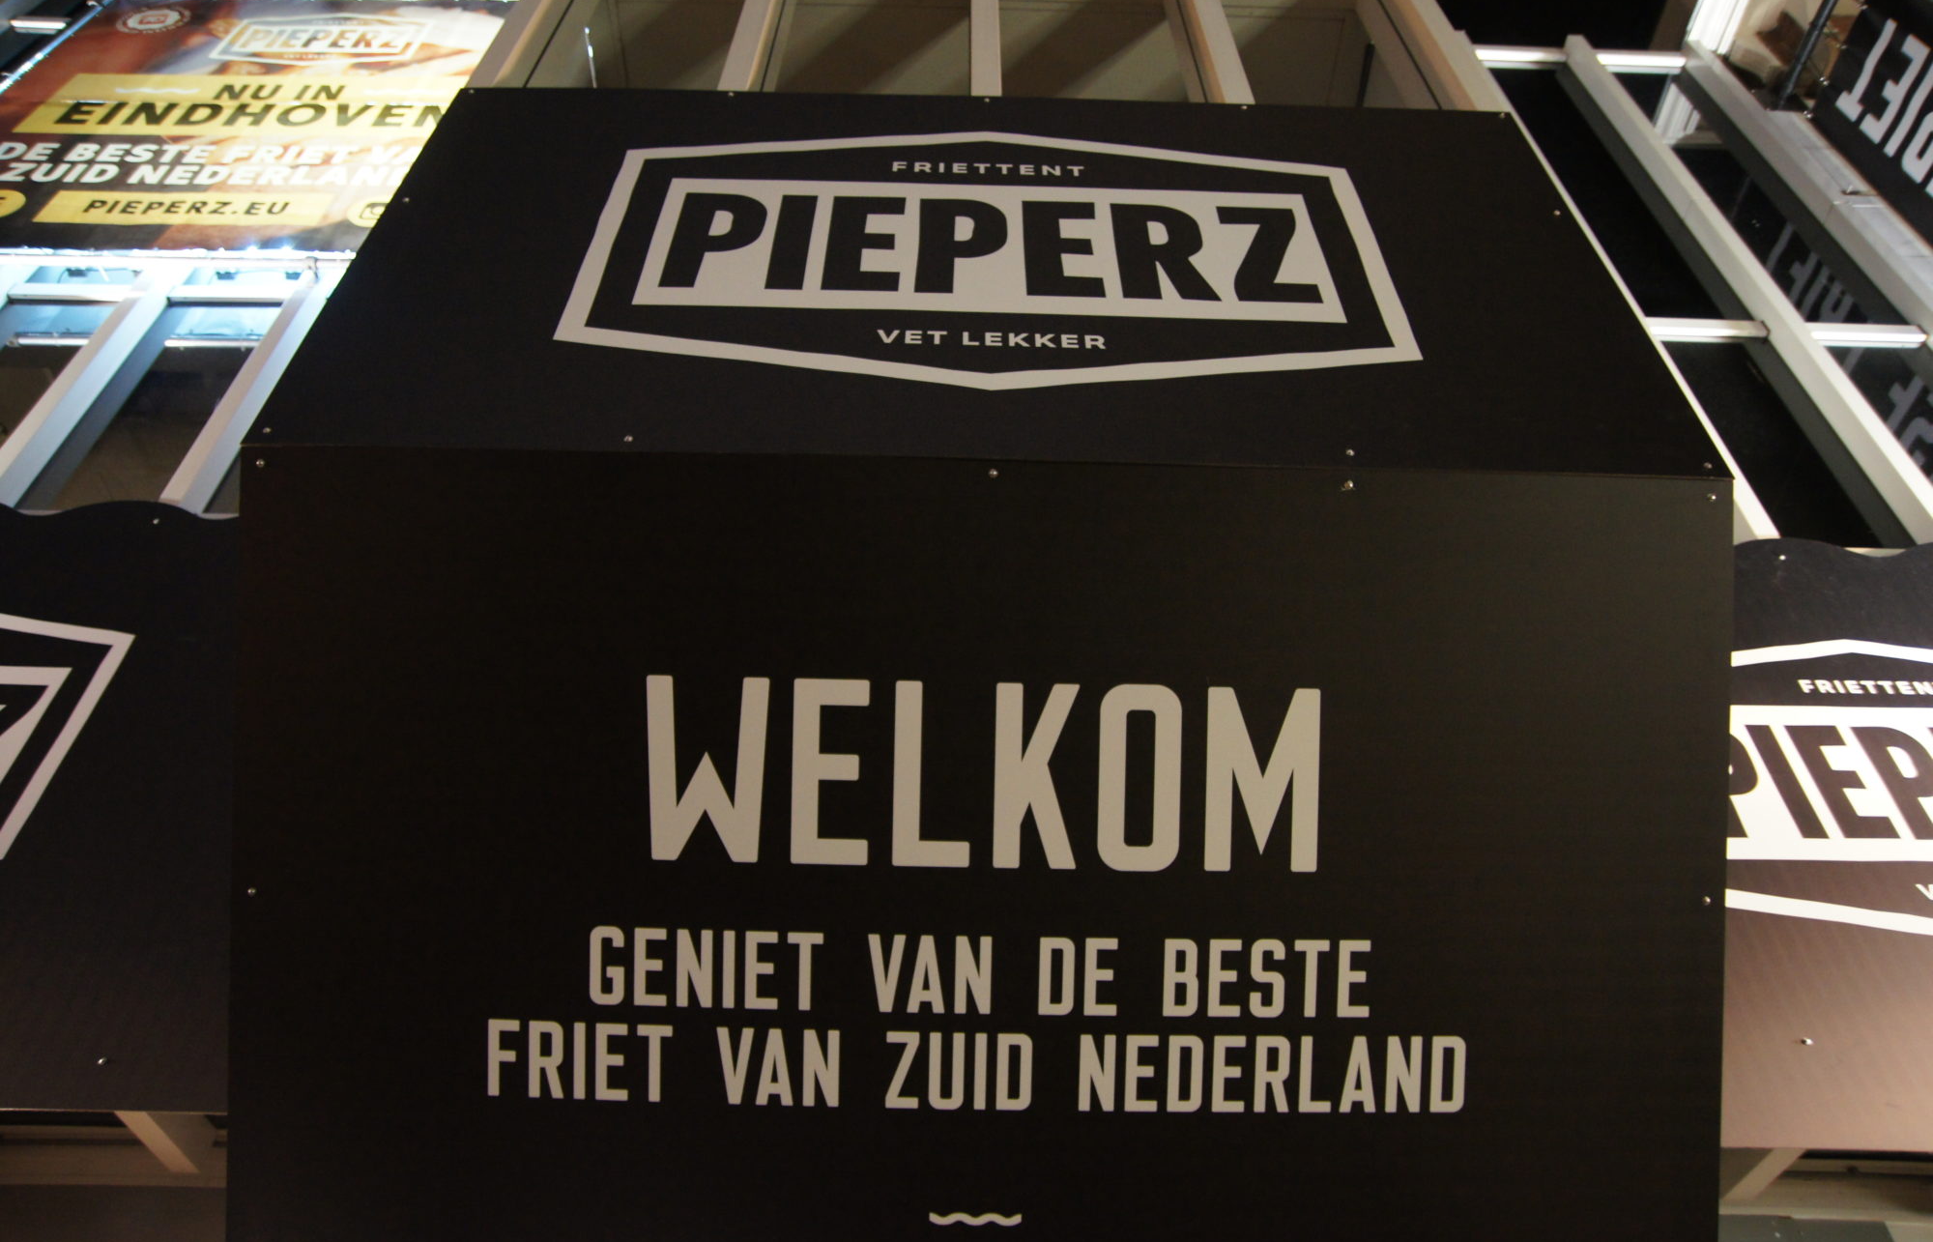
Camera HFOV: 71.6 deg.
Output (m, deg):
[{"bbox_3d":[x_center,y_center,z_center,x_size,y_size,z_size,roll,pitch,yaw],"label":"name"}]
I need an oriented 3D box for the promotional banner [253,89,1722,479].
[{"bbox_3d":[0.041,-0.630,2.358,2.150,1.172,0.050,1,-44,-1],"label":"promotional banner"}]

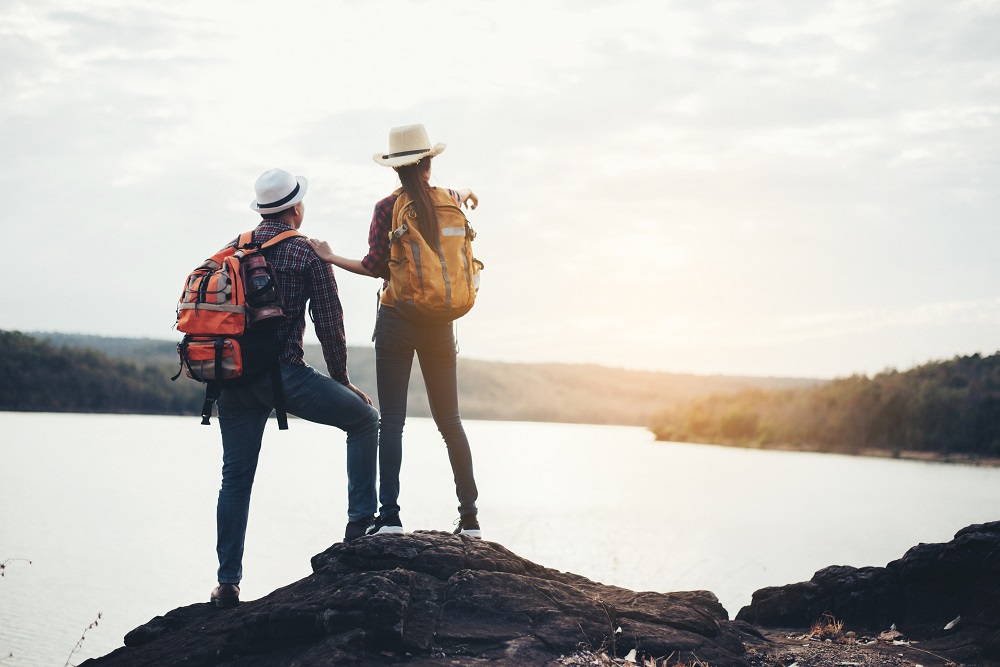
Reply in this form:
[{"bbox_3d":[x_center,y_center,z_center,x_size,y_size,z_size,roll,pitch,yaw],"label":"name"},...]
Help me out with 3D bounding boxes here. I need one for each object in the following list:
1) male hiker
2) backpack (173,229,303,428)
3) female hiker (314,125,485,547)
[{"bbox_3d":[-0.815,0.218,5.500,0.550,1.730,0.660,-1,-3,29],"label":"male hiker"},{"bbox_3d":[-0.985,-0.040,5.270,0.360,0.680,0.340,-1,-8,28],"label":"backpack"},{"bbox_3d":[-0.430,-0.012,5.780,0.680,1.700,0.580,0,-2,-5],"label":"female hiker"}]

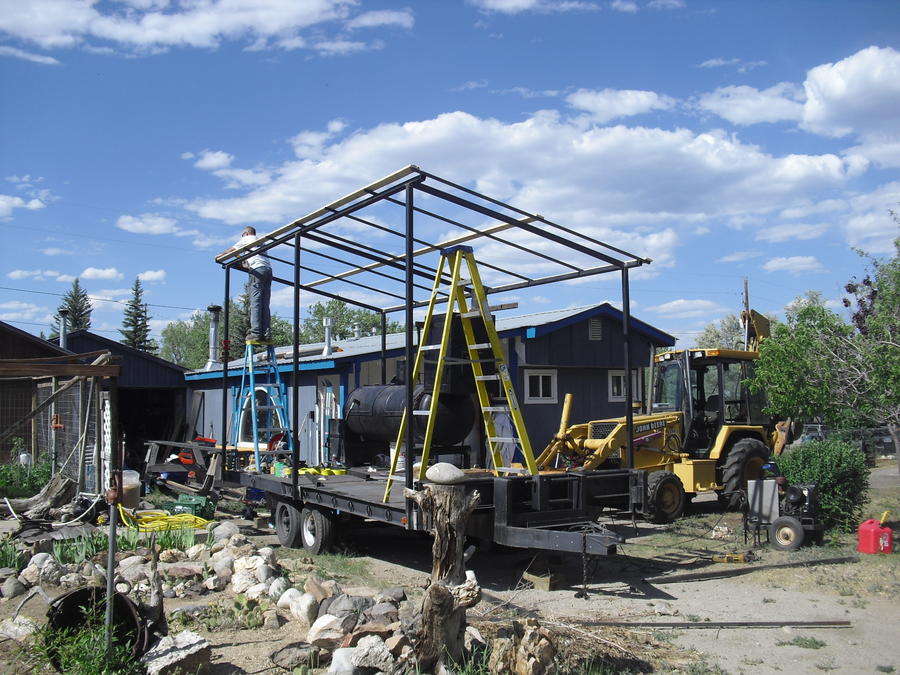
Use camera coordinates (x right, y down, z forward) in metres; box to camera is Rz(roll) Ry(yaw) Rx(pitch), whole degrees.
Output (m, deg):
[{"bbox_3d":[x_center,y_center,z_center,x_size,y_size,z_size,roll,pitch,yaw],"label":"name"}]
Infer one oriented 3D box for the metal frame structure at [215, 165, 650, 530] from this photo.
[{"bbox_3d":[-0.632,0.300,11.063,2.703,3.101,5.883,2,-4,-29],"label":"metal frame structure"}]

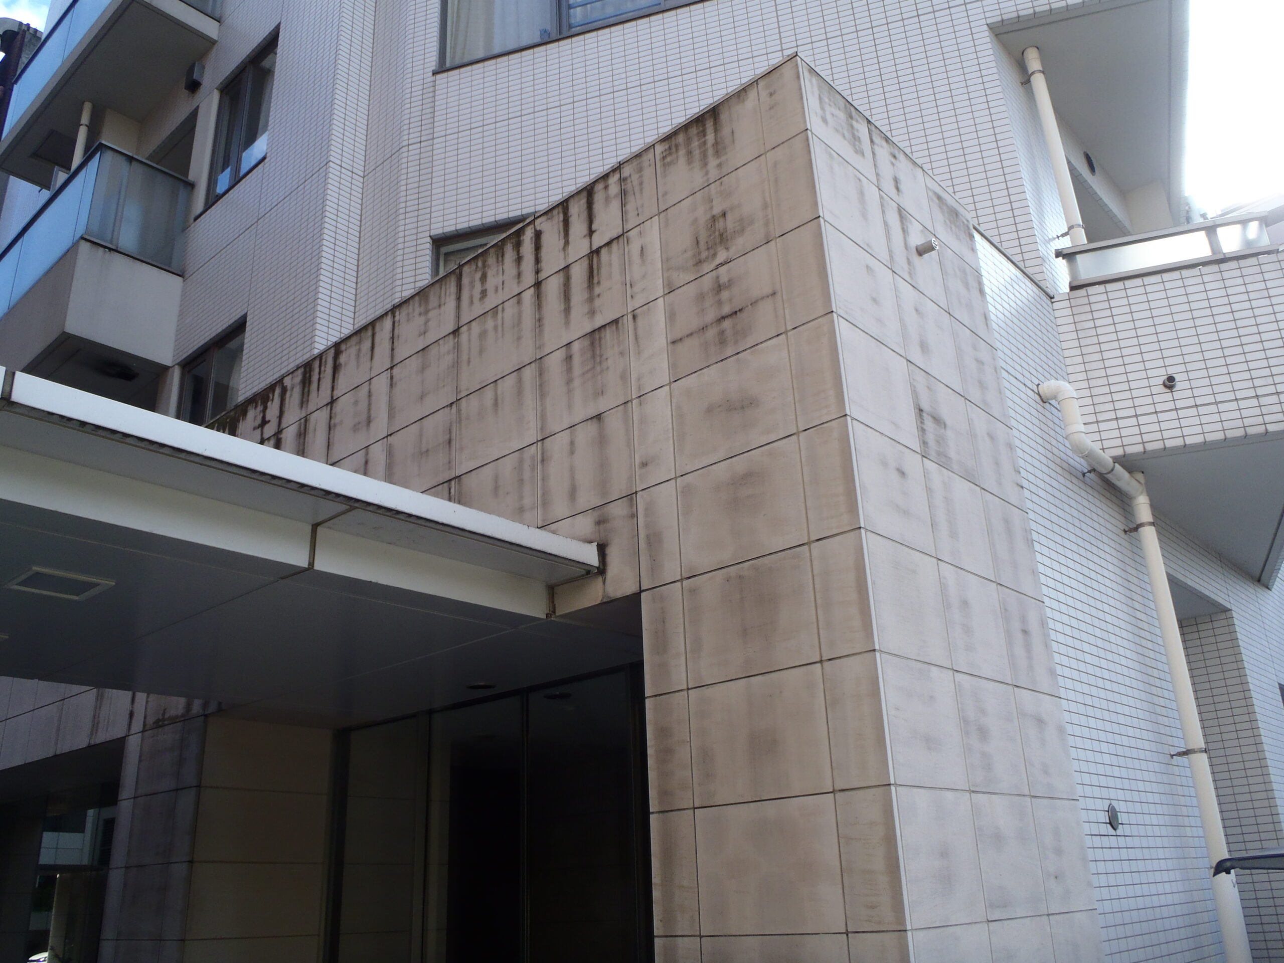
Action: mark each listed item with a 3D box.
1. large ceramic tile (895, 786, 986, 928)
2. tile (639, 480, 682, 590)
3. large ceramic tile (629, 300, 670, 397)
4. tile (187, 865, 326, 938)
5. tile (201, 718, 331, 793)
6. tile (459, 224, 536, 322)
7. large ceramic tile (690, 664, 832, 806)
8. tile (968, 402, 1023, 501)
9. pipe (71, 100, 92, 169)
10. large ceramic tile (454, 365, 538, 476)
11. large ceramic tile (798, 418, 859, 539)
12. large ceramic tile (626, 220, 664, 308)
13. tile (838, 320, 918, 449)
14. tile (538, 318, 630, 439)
[{"bbox_3d":[0.962,1.198,3.312,0.020,0.408,0.499,-20,-28,38],"label":"large ceramic tile"},{"bbox_3d":[0.069,0.210,4.107,0.201,0.408,0.020,-20,-27,38],"label":"tile"},{"bbox_3d":[0.033,-0.564,4.411,0.201,0.408,0.020,-20,-27,38],"label":"large ceramic tile"},{"bbox_3d":[-2.278,2.472,6.139,0.030,0.407,0.839,-20,-27,38],"label":"tile"},{"bbox_3d":[-2.320,1.705,6.432,0.030,0.401,0.840,-20,-27,38],"label":"tile"},{"bbox_3d":[-0.732,-1.048,5.289,0.588,0.376,0.030,-20,-27,38],"label":"tile"},{"bbox_3d":[0.398,0.876,3.552,0.570,0.410,0.025,-20,-27,38],"label":"large ceramic tile"},{"bbox_3d":[1.573,-0.102,4.619,0.025,0.410,0.484,-20,-27,38],"label":"tile"},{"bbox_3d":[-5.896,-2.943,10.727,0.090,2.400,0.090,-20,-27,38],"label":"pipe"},{"bbox_3d":[-0.697,-0.292,5.003,0.586,0.415,0.025,-20,-27,38],"label":"large ceramic tile"},{"bbox_3d":[0.638,-0.004,3.530,0.194,0.398,0.030,-20,-27,38],"label":"large ceramic tile"},{"bbox_3d":[0.019,-0.924,4.436,0.198,0.398,0.030,-20,-27,38],"label":"large ceramic tile"},{"bbox_3d":[0.862,-0.338,3.812,0.030,0.398,0.488,-20,-27,38],"label":"tile"},{"bbox_3d":[-0.262,-0.456,4.652,0.574,0.408,0.020,-20,-27,38],"label":"tile"}]

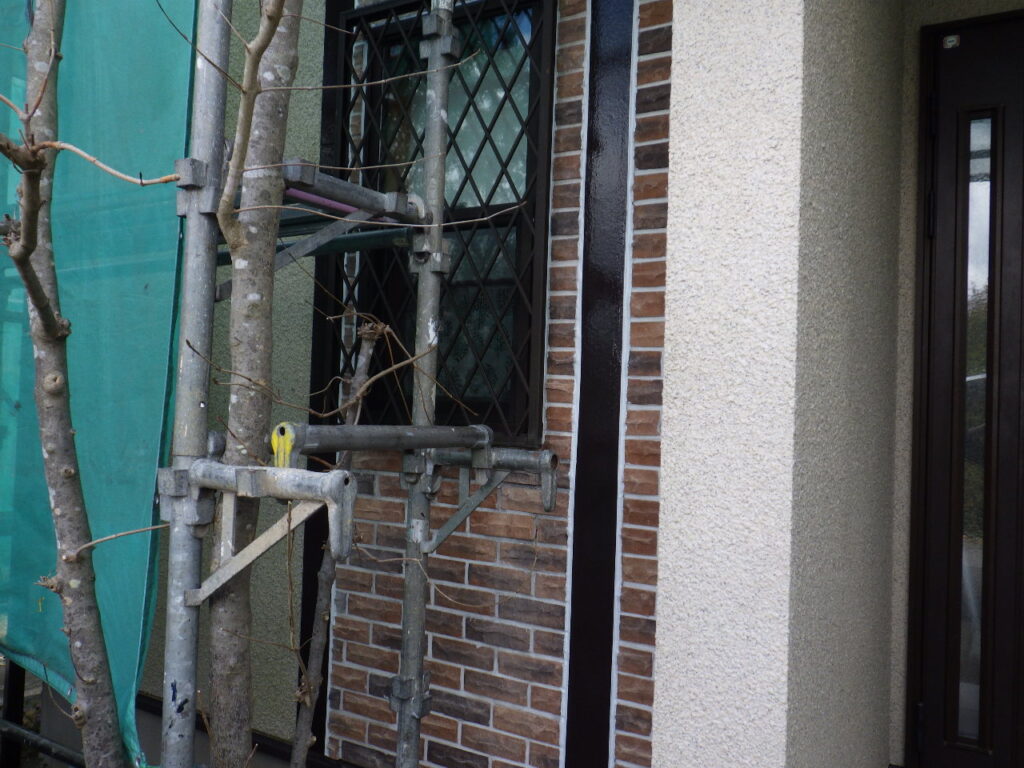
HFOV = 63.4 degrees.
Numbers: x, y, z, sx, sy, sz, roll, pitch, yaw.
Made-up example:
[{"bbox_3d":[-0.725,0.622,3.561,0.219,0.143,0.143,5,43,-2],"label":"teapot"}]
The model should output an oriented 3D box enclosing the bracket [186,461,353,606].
[{"bbox_3d":[-0.348,0.227,1.180,0.325,0.225,0.058,1,-3,31],"label":"bracket"}]

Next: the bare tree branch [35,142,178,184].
[{"bbox_3d":[-0.568,-0.310,1.160,0.195,0.048,0.050,3,-2,-12],"label":"bare tree branch"}]

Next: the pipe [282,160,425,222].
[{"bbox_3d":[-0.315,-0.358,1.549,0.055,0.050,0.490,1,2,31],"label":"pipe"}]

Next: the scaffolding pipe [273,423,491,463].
[{"bbox_3d":[-0.193,0.099,1.442,0.045,0.060,0.535,1,-2,31],"label":"scaffolding pipe"}]

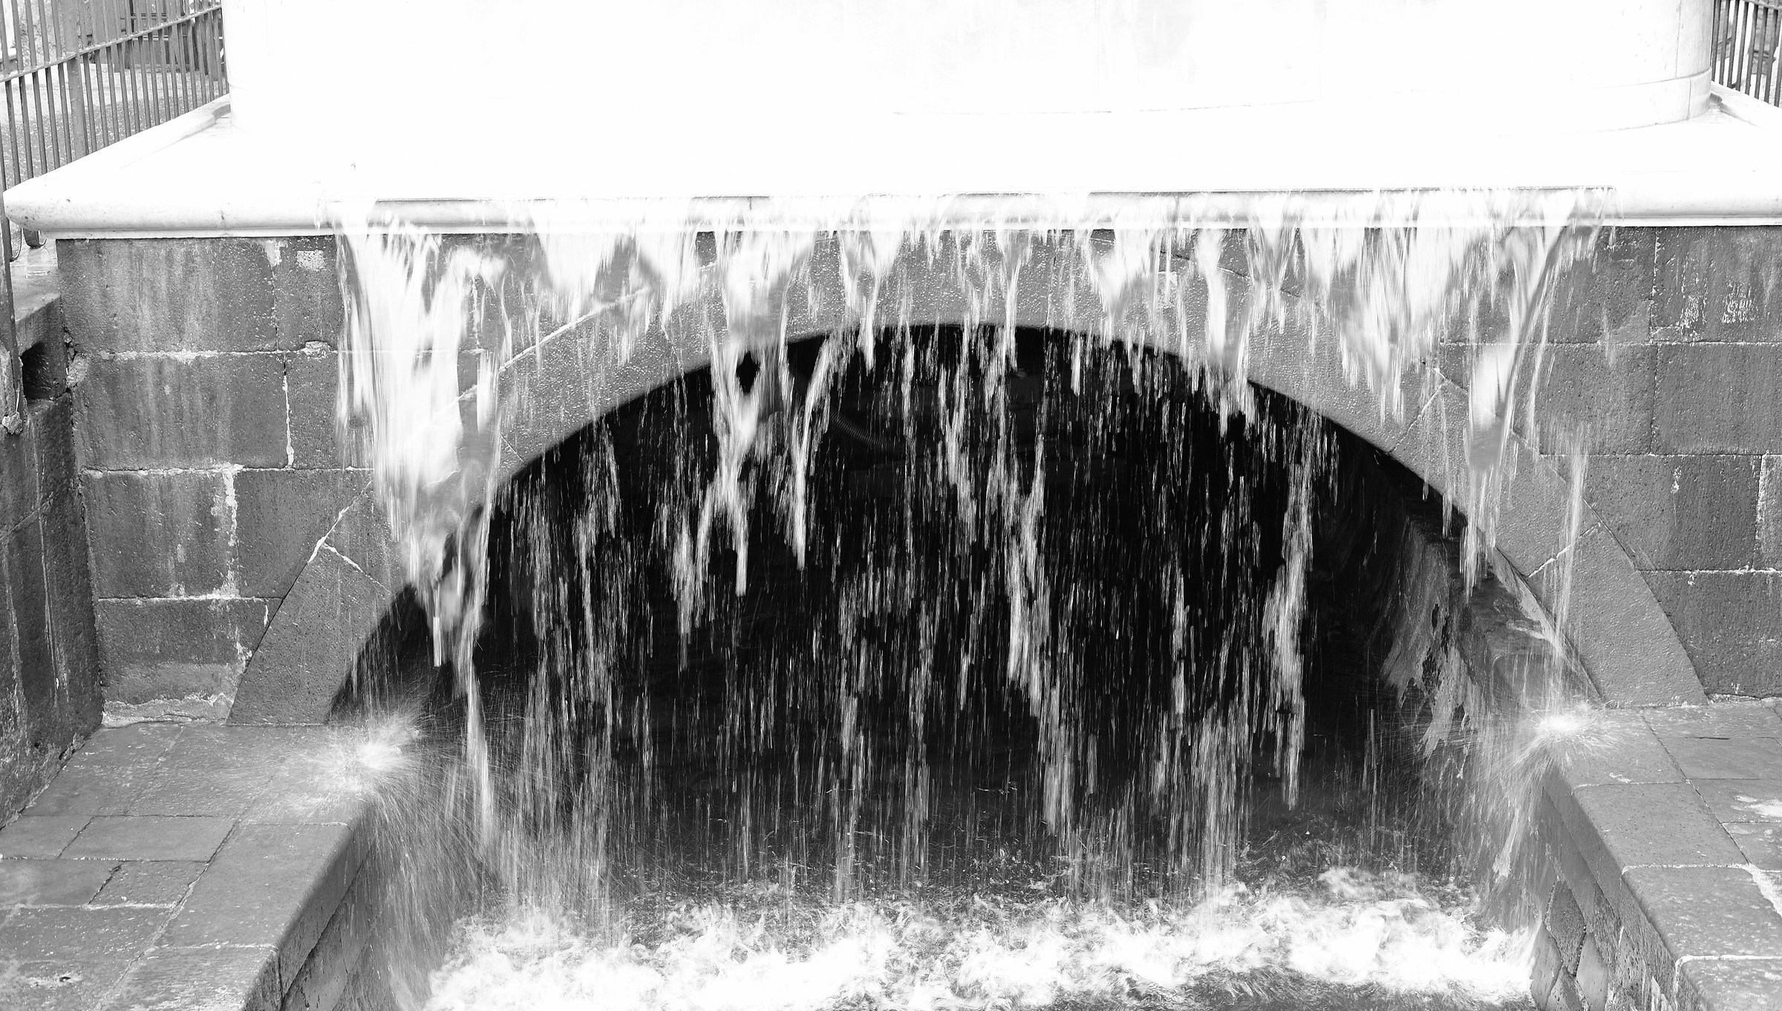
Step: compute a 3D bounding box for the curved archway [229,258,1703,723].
[{"bbox_3d":[0.225,-0.162,8.823,4.891,1.591,0.700,0,15,2],"label":"curved archway"}]

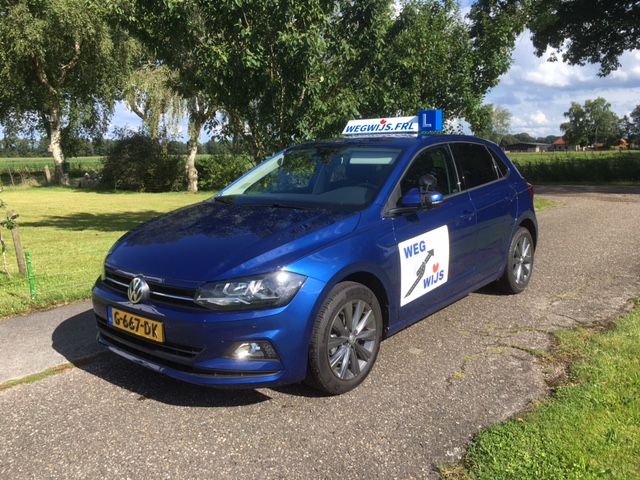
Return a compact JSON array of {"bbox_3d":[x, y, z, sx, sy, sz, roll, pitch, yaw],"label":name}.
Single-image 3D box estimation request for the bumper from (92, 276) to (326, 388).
[{"bbox_3d":[-0.810,0.412,3.011,1.720,0.500,0.530,7,12,40],"label":"bumper"}]

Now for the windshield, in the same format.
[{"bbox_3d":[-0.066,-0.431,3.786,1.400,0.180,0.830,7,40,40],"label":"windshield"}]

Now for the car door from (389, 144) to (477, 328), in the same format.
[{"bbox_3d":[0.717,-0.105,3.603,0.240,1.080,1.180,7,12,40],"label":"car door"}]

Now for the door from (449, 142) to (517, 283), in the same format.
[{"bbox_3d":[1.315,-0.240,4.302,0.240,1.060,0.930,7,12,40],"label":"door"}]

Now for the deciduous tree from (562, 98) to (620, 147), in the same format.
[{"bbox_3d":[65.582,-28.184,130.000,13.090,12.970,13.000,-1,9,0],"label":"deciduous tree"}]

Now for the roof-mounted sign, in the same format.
[{"bbox_3d":[0.588,-0.954,4.419,0.940,0.180,0.220,7,12,40],"label":"roof-mounted sign"}]

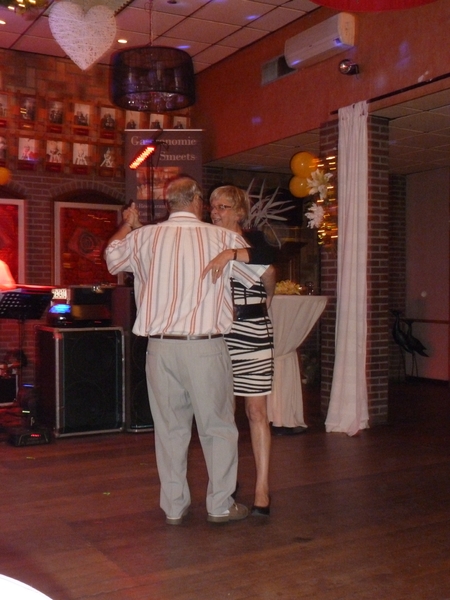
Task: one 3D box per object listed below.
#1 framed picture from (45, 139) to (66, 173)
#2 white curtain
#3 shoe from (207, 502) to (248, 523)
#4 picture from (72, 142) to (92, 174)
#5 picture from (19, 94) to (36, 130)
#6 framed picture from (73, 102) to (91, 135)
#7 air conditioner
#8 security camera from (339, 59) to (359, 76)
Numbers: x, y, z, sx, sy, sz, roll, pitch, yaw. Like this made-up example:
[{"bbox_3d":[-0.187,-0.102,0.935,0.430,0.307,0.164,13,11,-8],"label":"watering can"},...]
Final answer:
[{"bbox_3d":[-1.828,-1.550,7.670,0.214,0.333,0.025,-2,3,-30],"label":"framed picture"},{"bbox_3d":[0.986,-0.270,5.840,0.200,2.660,0.360,-1,2,-30],"label":"white curtain"},{"bbox_3d":[0.015,1.067,3.659,0.275,0.100,0.105,-2,2,-42],"label":"shoe"},{"bbox_3d":[-1.571,-1.558,7.816,0.199,0.328,0.025,-2,3,-30],"label":"picture"},{"bbox_3d":[-2.074,-1.983,7.476,0.190,0.345,0.025,-1,2,-30],"label":"picture"},{"bbox_3d":[-1.566,-1.990,7.803,0.193,0.333,0.025,-2,3,-30],"label":"framed picture"},{"bbox_3d":[0.813,-2.261,6.257,0.180,0.270,0.790,-1,2,-30],"label":"air conditioner"},{"bbox_3d":[1.035,-1.940,5.916,0.150,0.120,0.105,-1,2,-30],"label":"security camera"}]

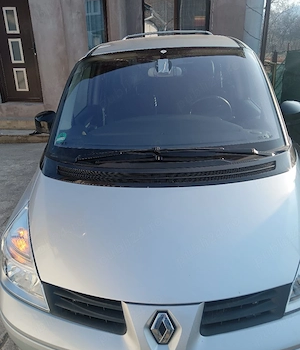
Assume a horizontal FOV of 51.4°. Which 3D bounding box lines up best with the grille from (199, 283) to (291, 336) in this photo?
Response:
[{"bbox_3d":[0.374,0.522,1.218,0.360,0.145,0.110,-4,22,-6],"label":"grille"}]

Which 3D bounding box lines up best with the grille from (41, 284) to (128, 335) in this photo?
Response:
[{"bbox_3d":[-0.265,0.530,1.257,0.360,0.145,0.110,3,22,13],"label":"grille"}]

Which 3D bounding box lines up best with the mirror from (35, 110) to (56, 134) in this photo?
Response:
[{"bbox_3d":[-0.863,-0.447,2.619,0.190,0.180,0.140,-1,22,3],"label":"mirror"}]

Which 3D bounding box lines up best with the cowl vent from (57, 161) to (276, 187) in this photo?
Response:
[{"bbox_3d":[0.078,-0.020,1.773,1.270,0.090,0.240,-1,22,3],"label":"cowl vent"}]

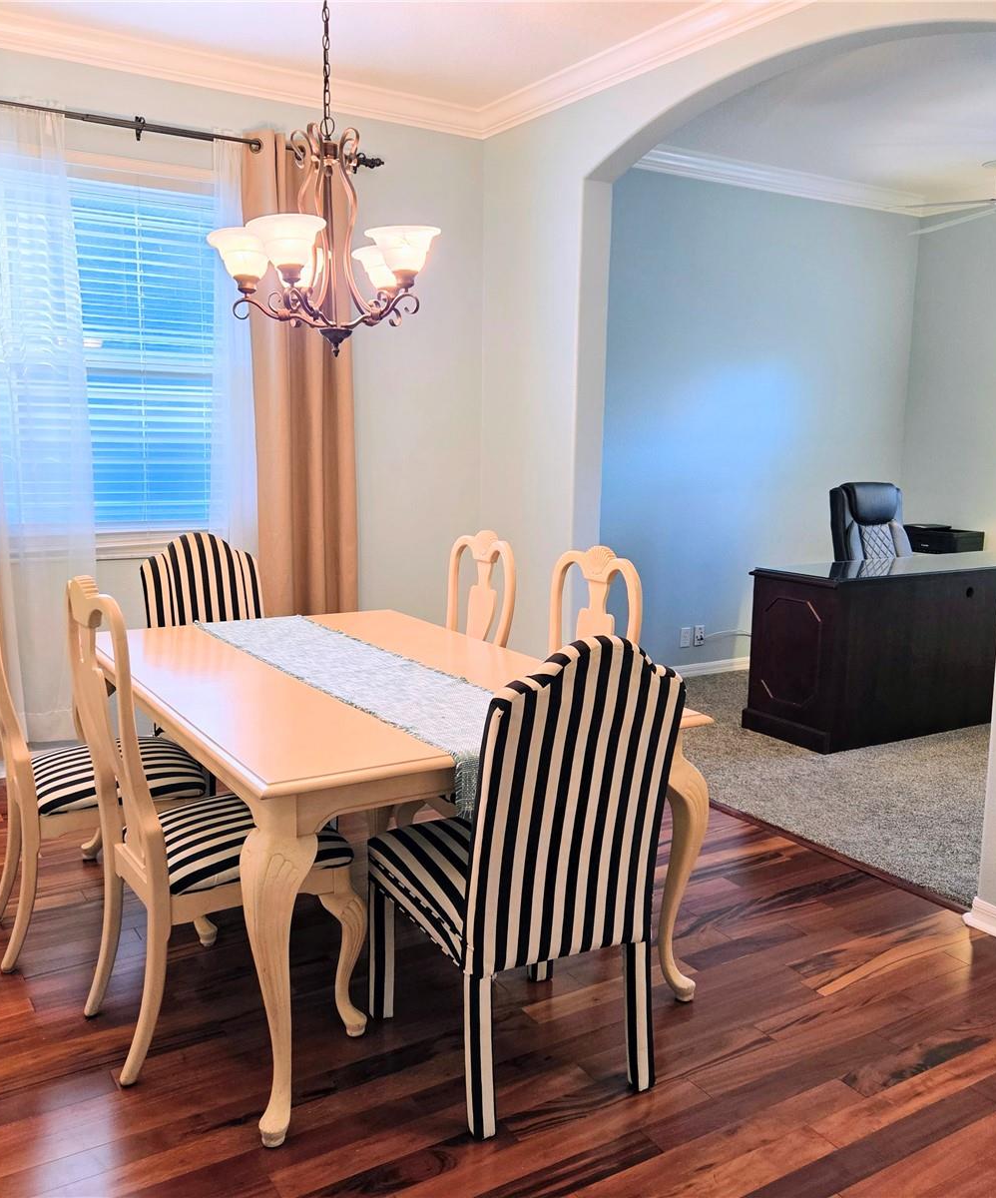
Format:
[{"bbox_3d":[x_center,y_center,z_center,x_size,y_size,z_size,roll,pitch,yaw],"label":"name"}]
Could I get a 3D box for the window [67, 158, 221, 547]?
[{"bbox_3d":[-1.588,-0.988,4.404,0.909,1.420,0.050,-5,11,-32],"label":"window"}]

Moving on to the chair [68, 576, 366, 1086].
[{"bbox_3d":[-0.675,0.472,2.485,0.561,1.093,0.518,-5,11,-32],"label":"chair"}]

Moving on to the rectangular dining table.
[{"bbox_3d":[-0.432,0.566,3.046,1.127,0.738,1.725,-5,11,-32],"label":"rectangular dining table"}]

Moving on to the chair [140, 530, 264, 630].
[{"bbox_3d":[-0.880,0.322,3.567,0.476,1.039,0.639,-5,11,-32],"label":"chair"}]

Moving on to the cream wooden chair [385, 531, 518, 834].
[{"bbox_3d":[-0.273,0.326,3.442,0.561,1.093,0.518,-5,11,-32],"label":"cream wooden chair"}]

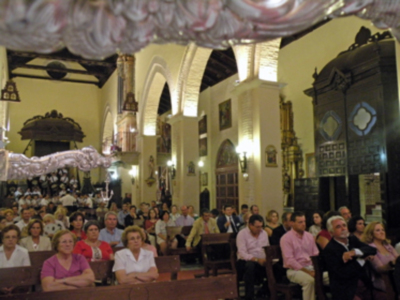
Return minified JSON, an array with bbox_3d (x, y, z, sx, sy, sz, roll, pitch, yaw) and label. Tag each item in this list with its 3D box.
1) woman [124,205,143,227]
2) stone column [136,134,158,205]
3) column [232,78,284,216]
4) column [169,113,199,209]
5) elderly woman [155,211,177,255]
[{"bbox_3d":[-1.866,2.210,10.801,0.500,1.250,0.750,2,-6,-24],"label":"woman"},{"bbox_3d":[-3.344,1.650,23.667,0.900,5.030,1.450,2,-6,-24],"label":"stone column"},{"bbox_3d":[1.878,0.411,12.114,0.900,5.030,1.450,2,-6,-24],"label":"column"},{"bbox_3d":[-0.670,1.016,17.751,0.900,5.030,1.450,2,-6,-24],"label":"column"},{"bbox_3d":[-0.780,2.020,8.904,0.520,1.220,0.800,2,-6,-24],"label":"elderly woman"}]

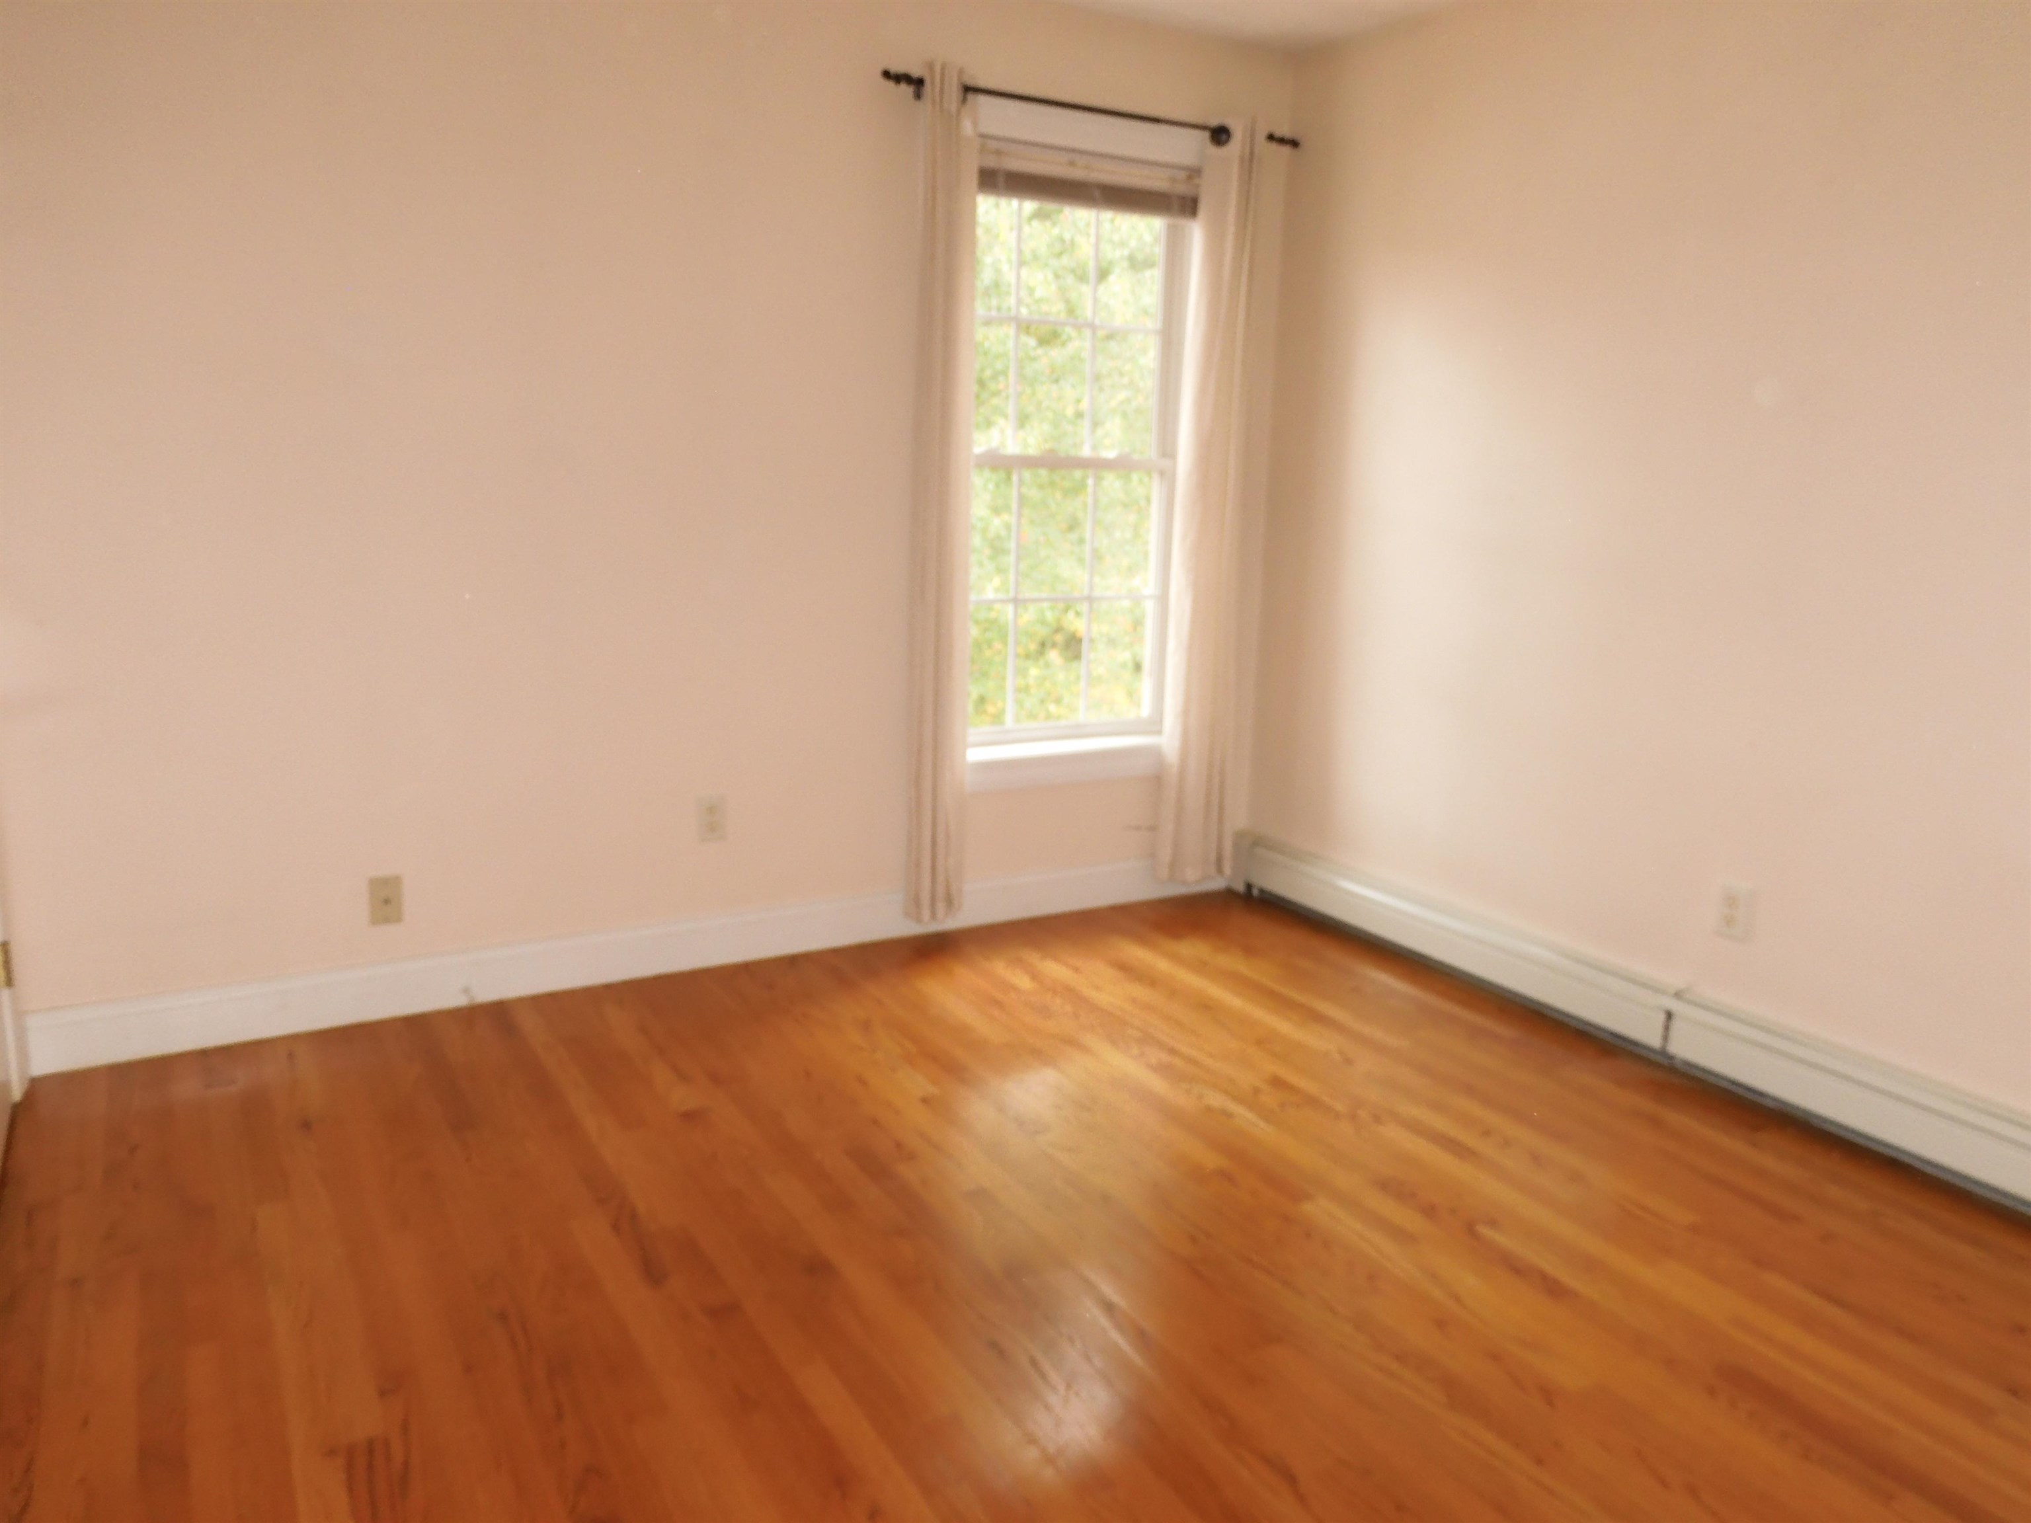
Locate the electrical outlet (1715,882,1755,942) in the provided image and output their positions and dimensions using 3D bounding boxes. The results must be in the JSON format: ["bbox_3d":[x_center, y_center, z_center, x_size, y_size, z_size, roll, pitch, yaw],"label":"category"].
[{"bbox_3d":[1.550,0.325,3.037,0.012,0.115,0.072,-5,13,-29],"label":"electrical outlet"}]

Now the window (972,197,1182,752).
[{"bbox_3d":[0.118,-0.821,3.984,0.800,1.570,0.080,-5,13,-29],"label":"window"}]

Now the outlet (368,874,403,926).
[{"bbox_3d":[-1.443,0.320,3.231,0.070,0.115,0.012,-5,13,-29],"label":"outlet"}]

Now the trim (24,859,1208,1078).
[{"bbox_3d":[-0.694,0.459,3.693,3.125,0.133,0.018,-5,13,-29],"label":"trim"}]

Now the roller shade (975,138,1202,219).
[{"bbox_3d":[0.178,-1.567,3.792,0.800,0.132,0.055,-5,13,-29],"label":"roller shade"}]

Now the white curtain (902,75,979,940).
[{"bbox_3d":[-0.194,-0.636,3.662,0.133,2.168,0.110,-5,13,-29],"label":"white curtain"}]

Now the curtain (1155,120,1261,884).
[{"bbox_3d":[0.583,-0.708,4.097,0.260,2.170,0.110,-5,13,-29],"label":"curtain"}]

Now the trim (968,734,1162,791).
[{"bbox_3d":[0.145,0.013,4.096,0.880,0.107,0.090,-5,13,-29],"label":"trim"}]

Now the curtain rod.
[{"bbox_3d":[0.237,-1.698,3.680,1.291,0.075,0.085,-5,13,-29],"label":"curtain rod"}]

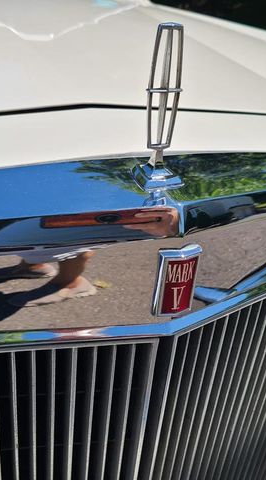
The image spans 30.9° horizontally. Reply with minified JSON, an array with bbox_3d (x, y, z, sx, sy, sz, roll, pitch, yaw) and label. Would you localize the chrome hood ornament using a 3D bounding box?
[{"bbox_3d":[0.021,-0.087,0.323,0.032,0.107,0.027,-9,32,-21],"label":"chrome hood ornament"}]

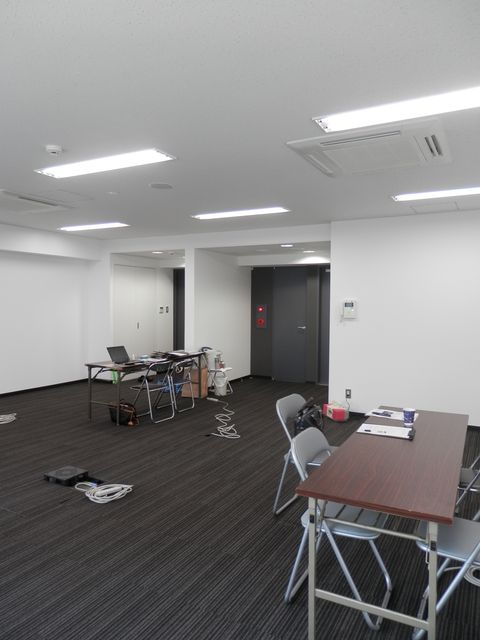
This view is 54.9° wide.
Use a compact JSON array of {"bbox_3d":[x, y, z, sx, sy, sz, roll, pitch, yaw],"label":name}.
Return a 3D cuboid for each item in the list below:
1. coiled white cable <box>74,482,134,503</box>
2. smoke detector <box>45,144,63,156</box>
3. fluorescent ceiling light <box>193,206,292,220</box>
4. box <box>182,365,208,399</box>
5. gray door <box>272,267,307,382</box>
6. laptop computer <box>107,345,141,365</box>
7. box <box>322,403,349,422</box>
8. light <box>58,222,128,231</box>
[{"bbox_3d":[-1.050,1.306,3.540,0.410,0.060,0.300,0,3,-3],"label":"coiled white cable"},{"bbox_3d":[-1.278,-1.157,3.174,0.105,0.050,0.105,2,3,28],"label":"smoke detector"},{"bbox_3d":[-0.020,-1.281,5.579,1.240,0.050,0.235,2,3,28],"label":"fluorescent ceiling light"},{"bbox_3d":[-0.672,0.944,7.102,0.340,0.470,0.230,2,3,28],"label":"box"},{"bbox_3d":[0.915,0.078,8.488,0.680,2.100,0.060,2,3,28],"label":"gray door"},{"bbox_3d":[-1.426,0.437,5.676,0.280,0.200,0.285,2,3,37],"label":"laptop computer"},{"bbox_3d":[1.226,1.172,5.893,0.200,0.150,0.310,0,3,-14],"label":"box"},{"bbox_3d":[-2.141,-1.347,6.732,1.240,0.050,0.235,2,3,28],"label":"light"}]

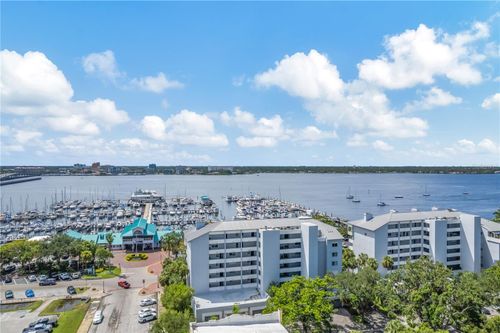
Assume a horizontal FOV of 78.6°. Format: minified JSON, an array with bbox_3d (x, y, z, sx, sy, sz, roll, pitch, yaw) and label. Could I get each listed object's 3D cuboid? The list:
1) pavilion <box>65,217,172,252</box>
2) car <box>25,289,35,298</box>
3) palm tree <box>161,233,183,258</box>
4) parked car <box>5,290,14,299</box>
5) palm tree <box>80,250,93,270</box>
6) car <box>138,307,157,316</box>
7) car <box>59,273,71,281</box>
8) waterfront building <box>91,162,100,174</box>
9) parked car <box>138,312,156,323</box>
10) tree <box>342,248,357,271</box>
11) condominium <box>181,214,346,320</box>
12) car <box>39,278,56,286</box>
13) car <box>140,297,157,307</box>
[{"bbox_3d":[-67.500,35.900,160.500,51.000,12.200,25.000,0,0,-16],"label":"pavilion"},{"bbox_3d":[-74.400,42.750,103.400,1.850,1.500,4.500,0,0,-41],"label":"car"},{"bbox_3d":[-36.204,36.350,140.491,8.000,11.300,8.000,0,0,-16],"label":"palm tree"},{"bbox_3d":[-80.500,42.750,102.300,1.850,1.500,4.600,0,0,-41],"label":"parked car"},{"bbox_3d":[-66.029,37.950,123.335,4.500,8.100,4.500,0,0,-16],"label":"palm tree"},{"bbox_3d":[-29.114,41.250,87.257,4.700,1.500,1.850,0,0,-34],"label":"car"},{"bbox_3d":[-69.524,41.175,114.833,1.880,1.650,4.700,0,0,-42],"label":"car"},{"bbox_3d":[-700.000,10.500,1400.000,36.000,54.000,32.000,0,0,-12],"label":"waterfront building"},{"bbox_3d":[-28.129,41.175,84.221,4.700,1.650,1.870,0,0,-34],"label":"parked car"},{"bbox_3d":[36.816,36.350,113.000,4.800,11.300,4.800,0,0,0],"label":"tree"},{"bbox_3d":[3.900,30.700,97.000,47.000,25.500,22.000,0,0,-9],"label":"condominium"},{"bbox_3d":[-74.100,42.600,112.300,5.100,1.750,1.950,0,0,-9],"label":"car"},{"bbox_3d":[-32.000,42.750,96.400,4.800,1.500,1.850,0,0,-25],"label":"car"}]

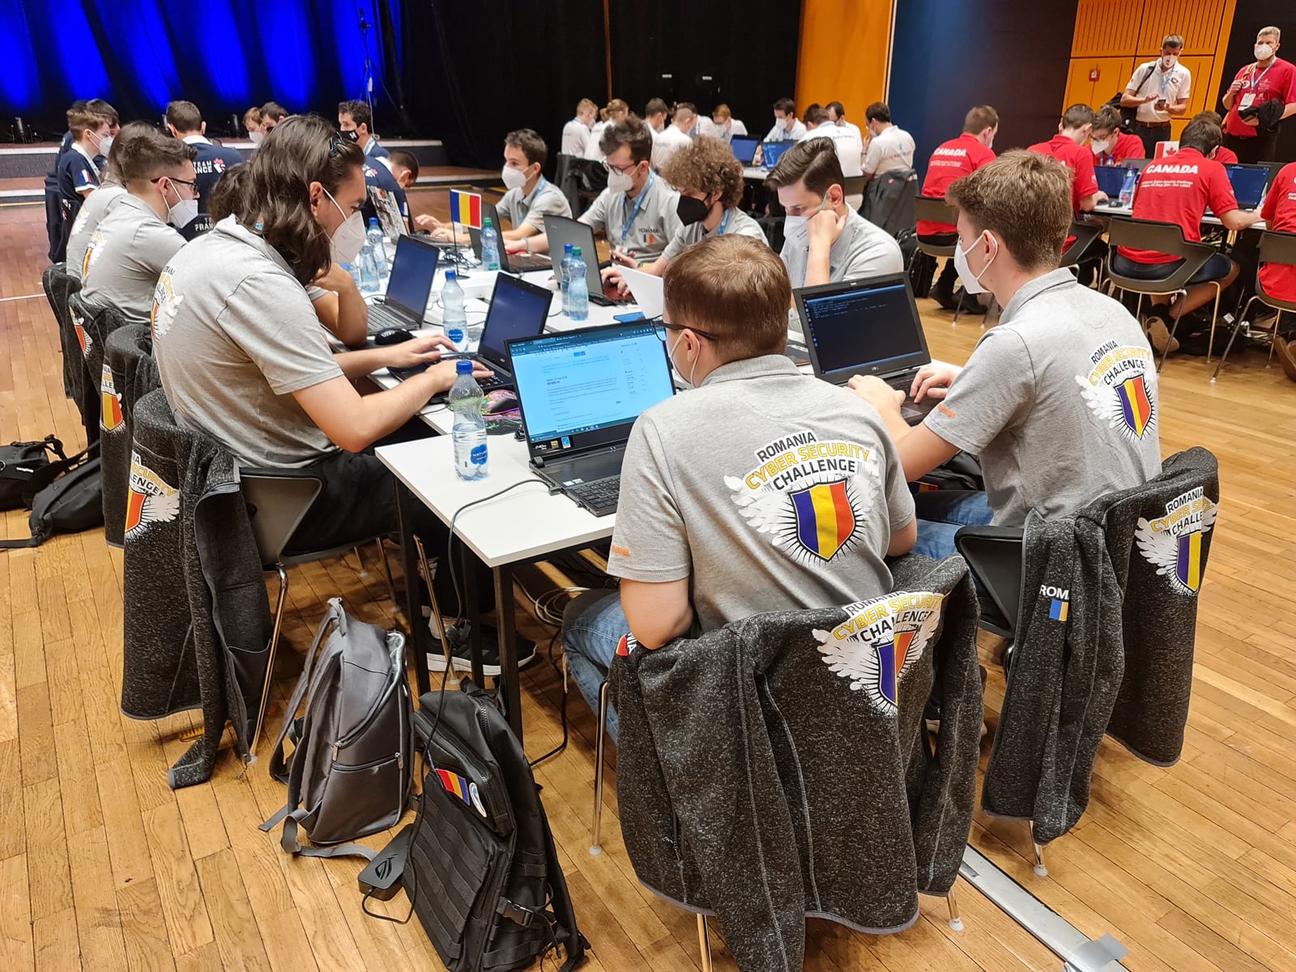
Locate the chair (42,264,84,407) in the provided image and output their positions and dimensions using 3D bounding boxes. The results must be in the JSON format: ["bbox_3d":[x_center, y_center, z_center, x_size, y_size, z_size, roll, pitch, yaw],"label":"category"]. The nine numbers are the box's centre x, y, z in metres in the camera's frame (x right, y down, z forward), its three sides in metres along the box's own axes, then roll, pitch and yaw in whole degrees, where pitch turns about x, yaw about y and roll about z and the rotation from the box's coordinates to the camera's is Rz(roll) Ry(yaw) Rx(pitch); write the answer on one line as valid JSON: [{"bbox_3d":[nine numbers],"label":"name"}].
[{"bbox_3d":[-2.033,-0.498,3.844,0.540,0.770,0.520,-15,27,-29],"label":"chair"}]

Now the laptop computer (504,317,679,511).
[{"bbox_3d":[-0.027,-0.148,1.778,0.358,0.235,0.348,-14,26,-29],"label":"laptop computer"}]

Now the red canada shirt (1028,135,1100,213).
[{"bbox_3d":[2.417,-1.726,5.500,0.420,0.620,0.500,-17,28,-33],"label":"red canada shirt"}]

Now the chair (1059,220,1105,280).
[{"bbox_3d":[2.564,-1.403,5.997,0.540,0.790,0.540,-18,28,-37],"label":"chair"}]

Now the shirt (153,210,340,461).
[{"bbox_3d":[-0.908,-0.300,2.160,0.390,0.630,0.500,-17,28,-33],"label":"shirt"}]

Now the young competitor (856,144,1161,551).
[{"bbox_3d":[0.743,-0.029,2.046,0.520,1.320,0.760,-17,28,-33],"label":"young competitor"}]

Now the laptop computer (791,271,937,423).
[{"bbox_3d":[0.626,-0.347,2.269,0.390,0.240,0.380,-15,27,-29],"label":"laptop computer"}]

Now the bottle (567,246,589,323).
[{"bbox_3d":[-0.227,-0.657,3.037,0.065,0.216,0.065,0,22,0],"label":"bottle"}]

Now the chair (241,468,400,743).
[{"bbox_3d":[-0.841,0.148,2.315,0.540,0.770,0.520,-16,28,-31],"label":"chair"}]

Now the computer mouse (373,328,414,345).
[{"bbox_3d":[-0.758,-0.445,2.785,0.113,0.037,0.064,-15,27,-30],"label":"computer mouse"}]

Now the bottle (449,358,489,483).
[{"bbox_3d":[-0.340,-0.125,1.748,0.066,0.218,0.066,-14,26,-29],"label":"bottle"}]

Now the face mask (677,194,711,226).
[{"bbox_3d":[0.149,-0.874,2.970,0.090,0.110,0.130,-33,35,-19],"label":"face mask"}]

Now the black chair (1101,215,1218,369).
[{"bbox_3d":[2.768,-1.070,5.105,0.540,0.770,0.510,-15,27,-30],"label":"black chair"}]

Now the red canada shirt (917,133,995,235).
[{"bbox_3d":[2.006,-1.870,5.871,0.420,0.630,0.500,-18,29,-34],"label":"red canada shirt"}]

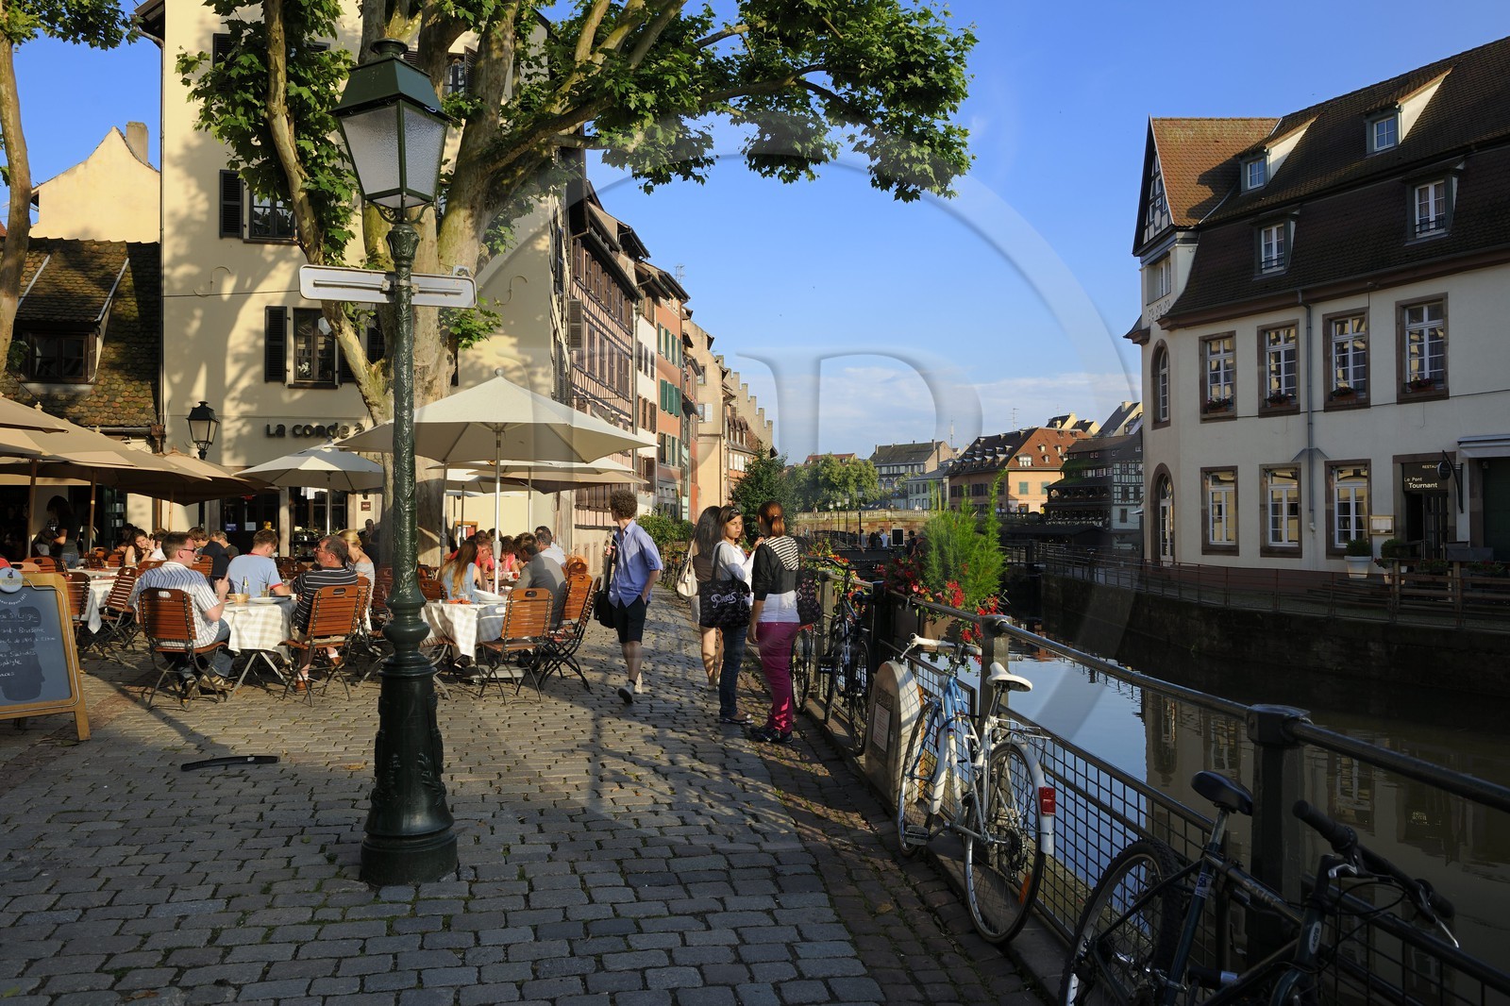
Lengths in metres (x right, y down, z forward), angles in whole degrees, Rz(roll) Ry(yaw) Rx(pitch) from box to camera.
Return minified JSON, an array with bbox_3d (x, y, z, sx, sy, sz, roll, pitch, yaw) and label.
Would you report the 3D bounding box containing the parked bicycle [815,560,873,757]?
[{"bbox_3d":[0.573,0.976,7.450,0.560,1.080,1.720,0,-1,-7],"label":"parked bicycle"}]

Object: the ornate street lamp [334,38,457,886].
[{"bbox_3d":[-1.494,-0.210,4.970,0.410,3.520,0.410,-2,-1,38],"label":"ornate street lamp"}]

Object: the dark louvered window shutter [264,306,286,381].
[{"bbox_3d":[-10.403,-3.431,25.500,0.450,1.600,0.060,0,-1,-8],"label":"dark louvered window shutter"}]

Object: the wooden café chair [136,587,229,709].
[{"bbox_3d":[-4.400,1.110,9.120,0.460,0.900,0.520,-1,-1,13],"label":"wooden café chair"}]

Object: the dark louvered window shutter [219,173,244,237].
[{"bbox_3d":[-11.337,-6.453,25.400,0.470,1.470,0.060,0,-1,-8],"label":"dark louvered window shutter"}]

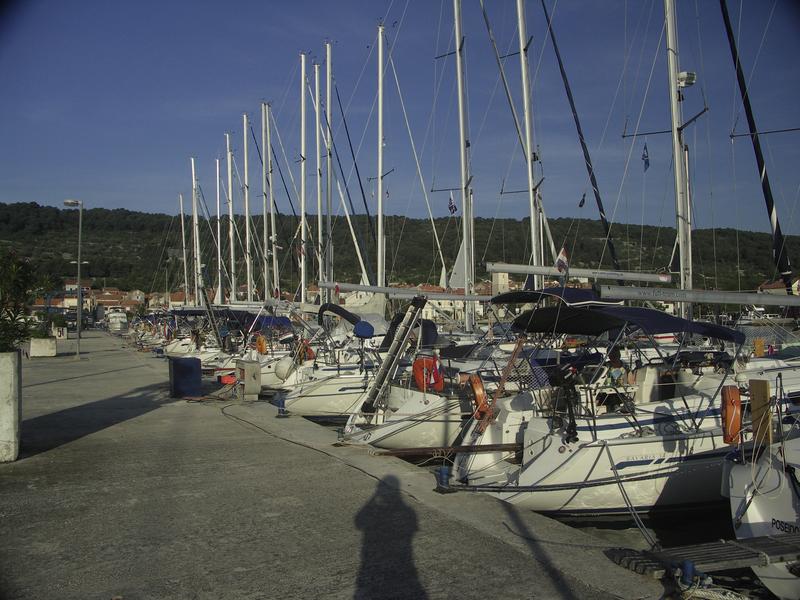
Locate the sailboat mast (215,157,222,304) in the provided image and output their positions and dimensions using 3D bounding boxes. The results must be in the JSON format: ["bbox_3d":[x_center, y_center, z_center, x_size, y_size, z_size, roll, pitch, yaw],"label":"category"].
[{"bbox_3d":[-16.152,-5.063,57.780,0.220,15.420,0.180,0,-2,-22],"label":"sailboat mast"}]

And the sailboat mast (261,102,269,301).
[{"bbox_3d":[-8.722,-5.585,42.177,0.210,14.580,0.170,0,-2,-27],"label":"sailboat mast"}]

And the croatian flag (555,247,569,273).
[{"bbox_3d":[2.226,-0.558,8.920,0.200,0.370,0.060,0,-2,14],"label":"croatian flag"}]

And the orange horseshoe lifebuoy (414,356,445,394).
[{"bbox_3d":[0.449,1.166,10.200,0.500,0.580,0.110,0,-1,-21],"label":"orange horseshoe lifebuoy"}]

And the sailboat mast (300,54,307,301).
[{"bbox_3d":[-5.095,-5.814,34.180,0.210,14.580,0.170,0,-2,-27],"label":"sailboat mast"}]

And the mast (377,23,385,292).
[{"bbox_3d":[-0.851,-5.242,28.798,0.200,14.130,0.170,1,-2,-22],"label":"mast"}]

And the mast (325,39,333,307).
[{"bbox_3d":[-3.720,-5.785,33.779,0.200,15.500,0.170,1,-2,-22],"label":"mast"}]

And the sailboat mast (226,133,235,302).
[{"bbox_3d":[-12.966,-5.461,49.676,0.210,14.770,0.170,-1,-2,-27],"label":"sailboat mast"}]

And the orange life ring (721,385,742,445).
[{"bbox_3d":[3.637,1.256,7.100,0.130,0.630,0.520,-1,-2,18],"label":"orange life ring"}]

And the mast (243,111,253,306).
[{"bbox_3d":[-10.513,-5.583,44.678,0.210,14.720,0.170,-1,-2,-27],"label":"mast"}]

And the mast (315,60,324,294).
[{"bbox_3d":[-4.298,-5.597,34.474,0.210,14.160,0.170,0,-2,-27],"label":"mast"}]

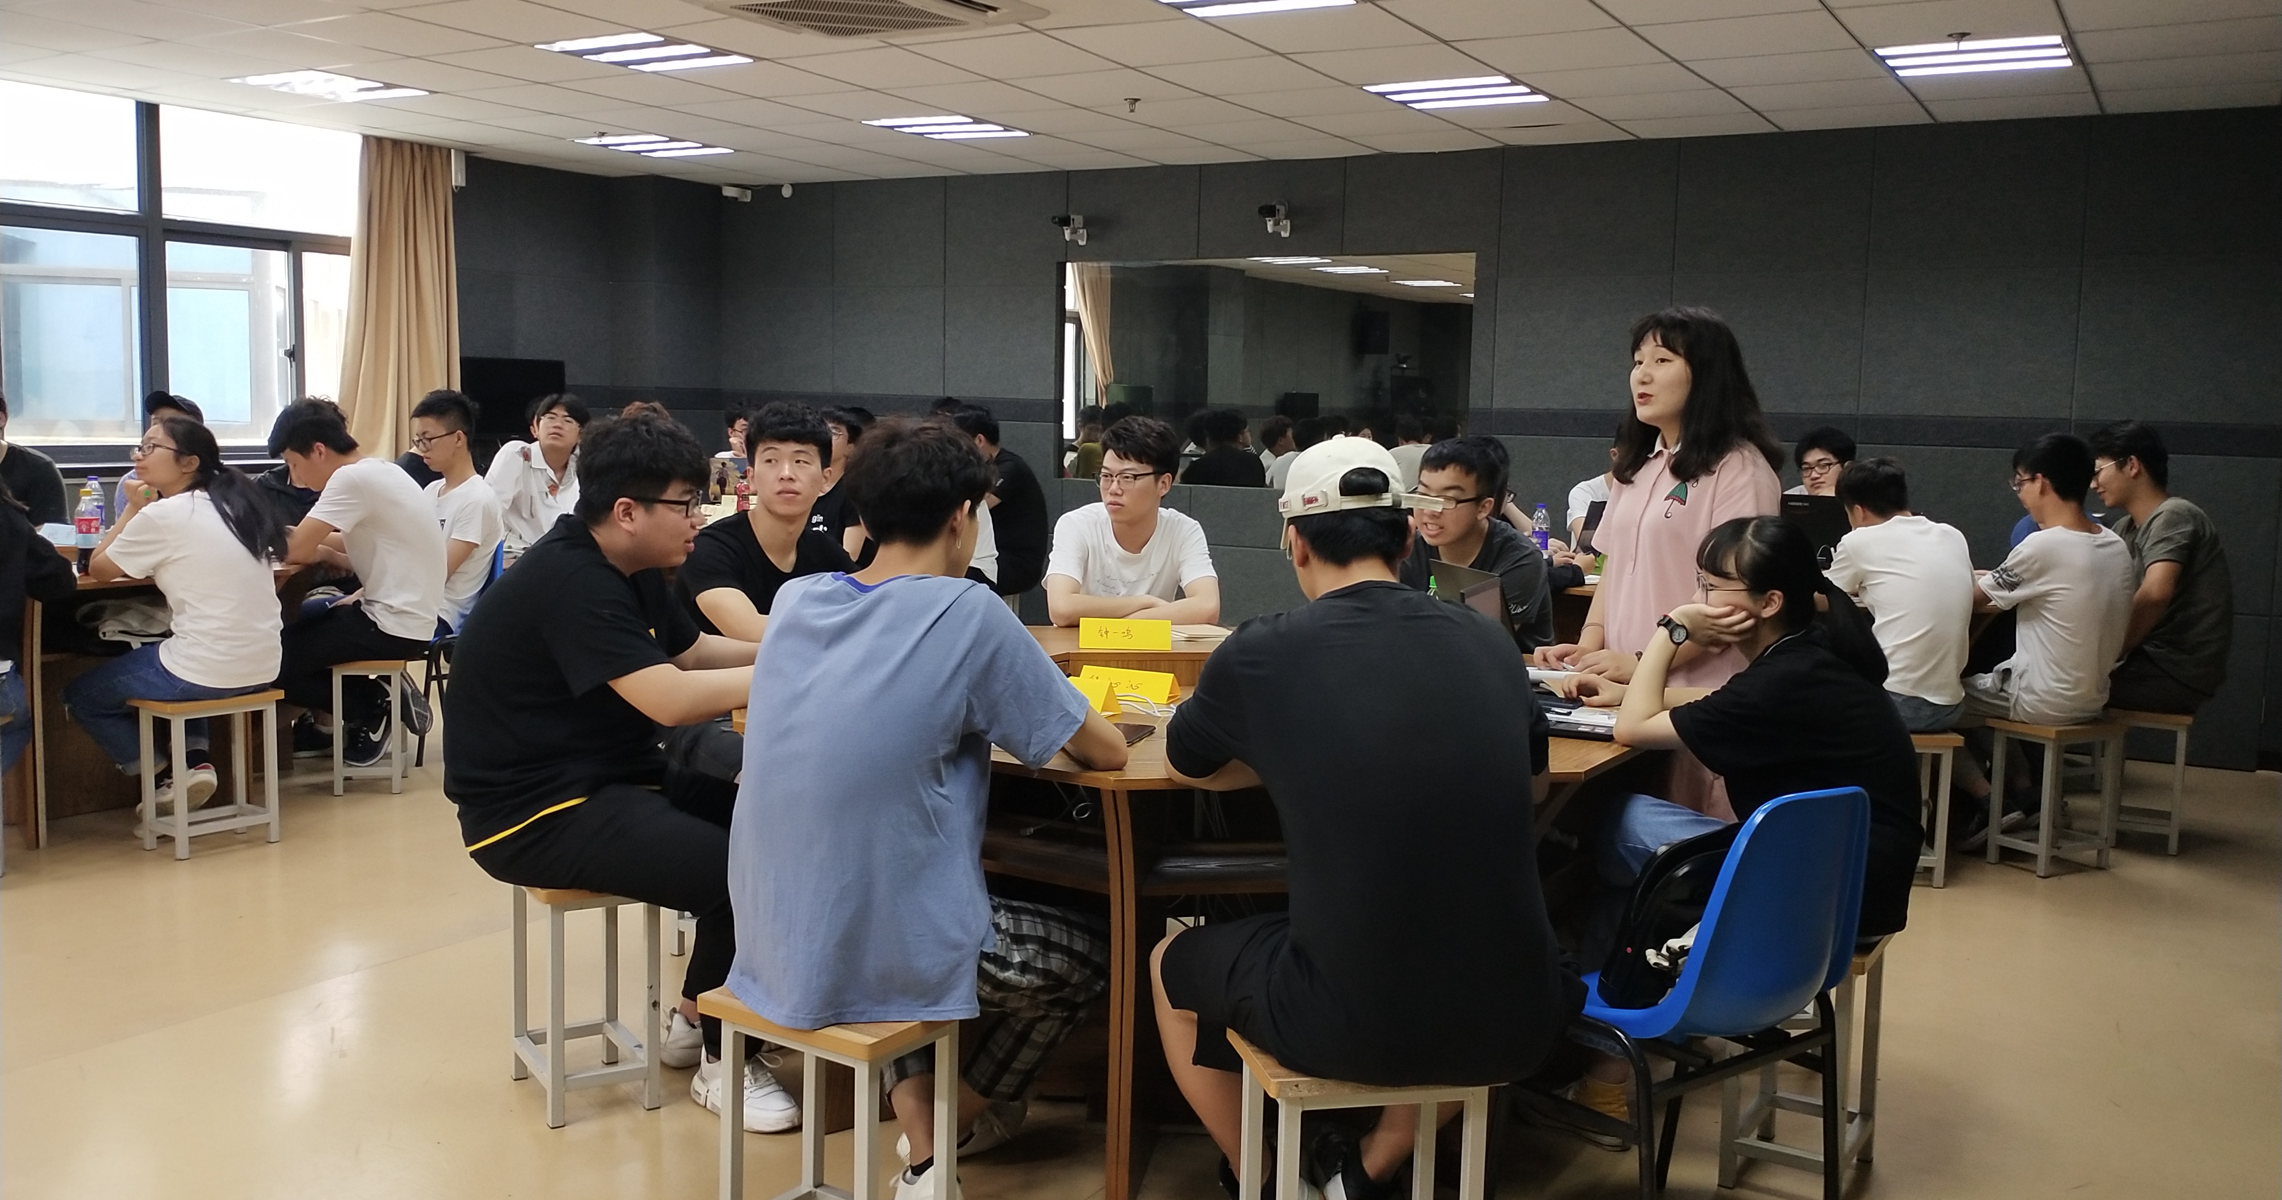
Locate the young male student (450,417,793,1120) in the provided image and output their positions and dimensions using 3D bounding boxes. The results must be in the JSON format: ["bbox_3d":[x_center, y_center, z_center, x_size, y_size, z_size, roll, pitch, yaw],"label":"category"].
[{"bbox_3d":[-0.966,0.295,3.947,0.820,1.320,0.580,-1,6,-22],"label":"young male student"}]

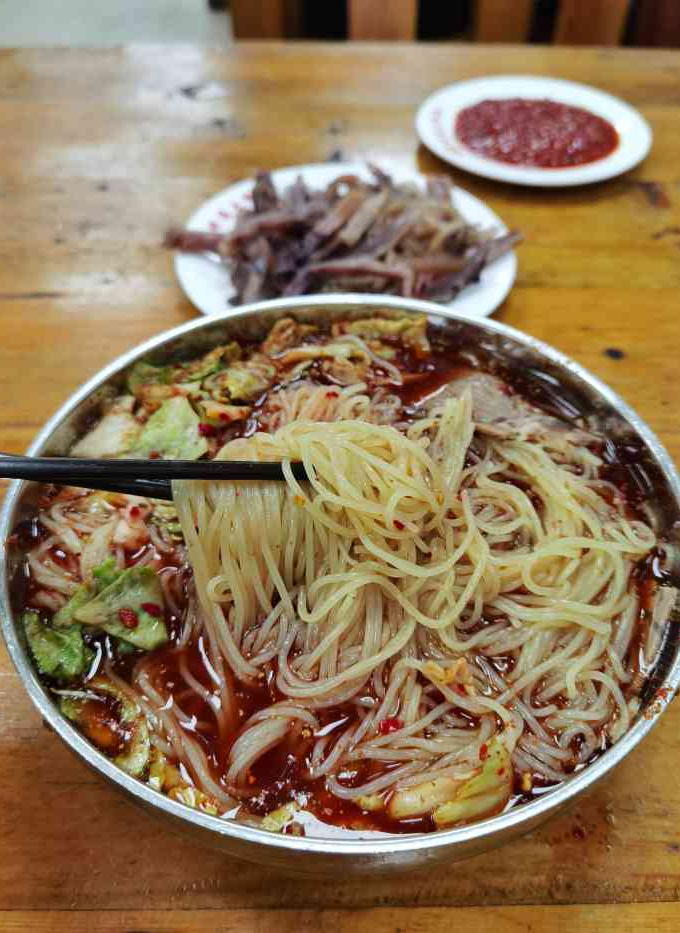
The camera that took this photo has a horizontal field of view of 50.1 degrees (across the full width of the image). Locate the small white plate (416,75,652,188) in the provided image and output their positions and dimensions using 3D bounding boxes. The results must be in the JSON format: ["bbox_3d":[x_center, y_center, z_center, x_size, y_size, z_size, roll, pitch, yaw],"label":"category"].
[{"bbox_3d":[0.142,-0.243,0.541,0.167,0.021,0.167,1,50,0],"label":"small white plate"}]

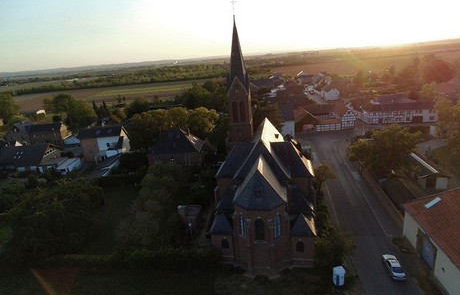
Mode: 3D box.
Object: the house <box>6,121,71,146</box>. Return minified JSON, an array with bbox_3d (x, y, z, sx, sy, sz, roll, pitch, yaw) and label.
[{"bbox_3d":[-77.035,-5.529,118.146,20.500,9.400,9.500,-3,17,2],"label":"house"}]

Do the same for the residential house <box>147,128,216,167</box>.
[{"bbox_3d":[-15.291,-0.870,88.921,17.200,10.000,12.500,-3,17,2],"label":"residential house"}]

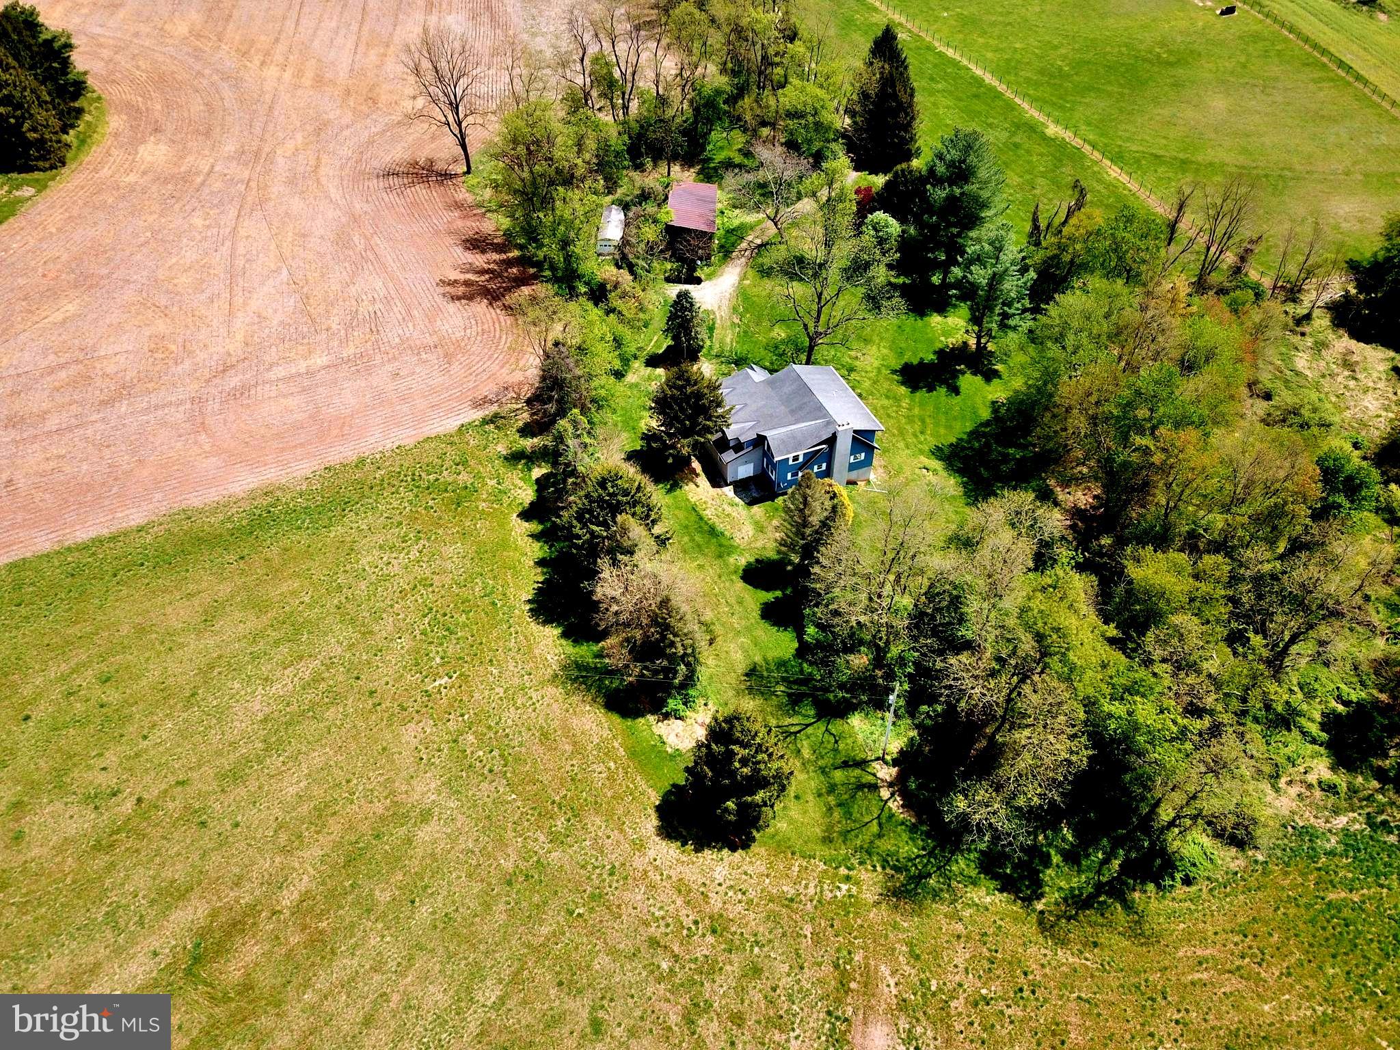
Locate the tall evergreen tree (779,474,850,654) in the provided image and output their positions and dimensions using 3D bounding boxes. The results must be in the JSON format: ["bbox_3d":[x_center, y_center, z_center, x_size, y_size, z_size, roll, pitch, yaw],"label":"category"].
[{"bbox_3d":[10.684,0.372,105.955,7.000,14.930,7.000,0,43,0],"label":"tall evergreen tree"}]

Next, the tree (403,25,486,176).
[{"bbox_3d":[-38.263,-65.219,162.951,12.500,22.730,12.500,0,43,0],"label":"tree"}]

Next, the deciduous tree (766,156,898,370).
[{"bbox_3d":[14.271,-30.583,129.884,15.500,27.570,15.500,0,43,0],"label":"deciduous tree"}]

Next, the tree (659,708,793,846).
[{"bbox_3d":[2.842,19.061,85.151,9.200,12.970,9.200,0,43,0],"label":"tree"}]

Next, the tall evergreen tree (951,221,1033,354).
[{"bbox_3d":[37.271,-28.587,132.134,10.000,20.580,10.000,0,43,0],"label":"tall evergreen tree"}]

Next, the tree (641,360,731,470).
[{"bbox_3d":[-1.404,-13.839,124.233,9.800,12.790,9.800,0,43,0],"label":"tree"}]

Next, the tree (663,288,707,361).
[{"bbox_3d":[-1.835,-26.130,137.532,5.600,10.630,5.600,0,43,0],"label":"tree"}]

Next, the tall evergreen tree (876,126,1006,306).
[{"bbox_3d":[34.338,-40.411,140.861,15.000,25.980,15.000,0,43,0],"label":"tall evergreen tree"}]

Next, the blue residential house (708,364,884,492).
[{"bbox_3d":[10.280,-12.413,127.462,18.900,9.700,16.500,-15,45,-16],"label":"blue residential house"}]

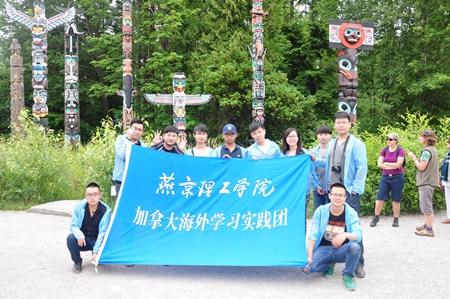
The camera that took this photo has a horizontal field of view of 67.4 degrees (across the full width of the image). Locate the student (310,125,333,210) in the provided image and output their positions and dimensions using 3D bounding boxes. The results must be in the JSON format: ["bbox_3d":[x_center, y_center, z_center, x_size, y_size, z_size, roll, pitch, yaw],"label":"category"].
[{"bbox_3d":[1.228,0.550,4.120,0.480,1.680,0.340,0,0,10],"label":"student"}]

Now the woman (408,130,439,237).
[{"bbox_3d":[3.208,0.545,5.420,0.480,1.670,0.460,0,0,20],"label":"woman"}]

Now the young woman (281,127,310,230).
[{"bbox_3d":[0.847,0.565,4.050,0.440,1.670,0.330,0,0,9],"label":"young woman"}]

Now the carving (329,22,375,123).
[{"bbox_3d":[5.817,-2.325,15.500,2.100,7.050,1.000,0,0,-7],"label":"carving"}]

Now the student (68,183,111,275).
[{"bbox_3d":[-1.596,0.895,4.000,0.500,1.010,0.600,0,0,-16],"label":"student"}]

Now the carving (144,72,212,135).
[{"bbox_3d":[-2.207,-1.240,16.000,3.200,4.780,0.800,0,0,-6],"label":"carving"}]

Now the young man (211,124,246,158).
[{"bbox_3d":[0.049,0.544,4.130,0.520,1.690,0.360,0,0,0],"label":"young man"}]

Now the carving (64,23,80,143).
[{"bbox_3d":[-8.143,-3.105,18.000,0.800,7.300,0.800,0,0,-18],"label":"carving"}]

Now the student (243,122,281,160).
[{"bbox_3d":[0.455,0.532,4.200,0.500,1.735,0.360,0,0,3],"label":"student"}]

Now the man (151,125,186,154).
[{"bbox_3d":[-0.686,0.549,4.130,0.540,1.680,0.380,0,0,-6],"label":"man"}]

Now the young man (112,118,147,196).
[{"bbox_3d":[-1.143,0.515,4.100,0.470,1.770,0.380,0,0,-12],"label":"young man"}]

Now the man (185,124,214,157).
[{"bbox_3d":[-0.300,0.544,4.130,0.480,1.690,0.340,0,0,-3],"label":"man"}]

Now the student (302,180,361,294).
[{"bbox_3d":[1.132,0.869,3.550,0.630,1.050,0.680,0,0,10],"label":"student"}]

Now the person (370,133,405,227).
[{"bbox_3d":[2.941,0.550,6.100,0.530,1.700,0.410,0,0,33],"label":"person"}]

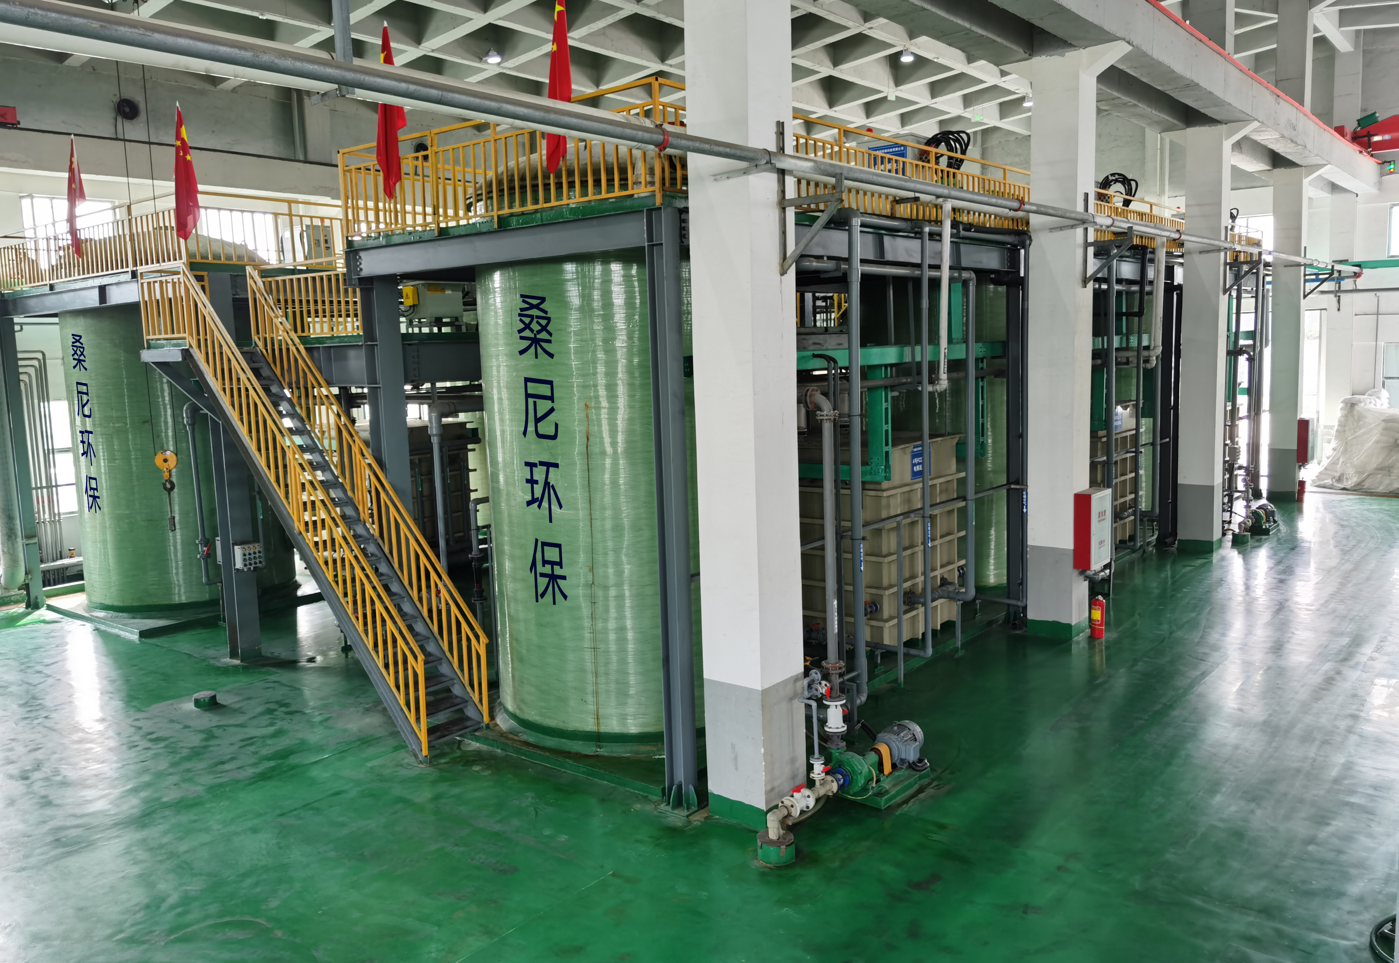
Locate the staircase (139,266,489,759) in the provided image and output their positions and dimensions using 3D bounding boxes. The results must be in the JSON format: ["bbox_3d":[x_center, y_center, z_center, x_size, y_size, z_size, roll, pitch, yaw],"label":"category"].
[{"bbox_3d":[-4.596,0.036,12.567,5.340,5.195,0.891,4,9,39],"label":"staircase"}]

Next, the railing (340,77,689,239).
[{"bbox_3d":[-1.952,-2.928,10.450,4.493,0.979,0.463,4,9,39],"label":"railing"}]

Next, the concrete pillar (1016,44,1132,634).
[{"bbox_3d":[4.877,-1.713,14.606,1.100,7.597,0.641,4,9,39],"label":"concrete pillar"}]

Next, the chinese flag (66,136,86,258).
[{"bbox_3d":[-9.050,-4.117,15.835,0.230,1.725,0.150,4,9,39],"label":"chinese flag"}]

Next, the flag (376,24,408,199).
[{"bbox_3d":[-3.106,-3.719,10.928,0.250,1.697,0.160,4,9,39],"label":"flag"}]

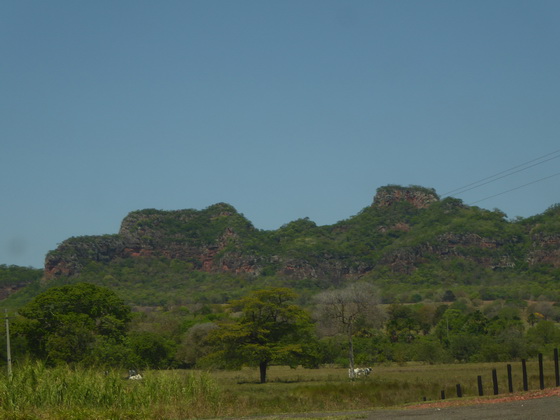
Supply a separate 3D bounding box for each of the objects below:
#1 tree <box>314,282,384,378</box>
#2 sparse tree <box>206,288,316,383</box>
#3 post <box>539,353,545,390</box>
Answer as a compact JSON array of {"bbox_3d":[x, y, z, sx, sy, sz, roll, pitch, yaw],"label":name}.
[{"bbox_3d":[8.368,14.569,224.000,8.300,11.500,8.200,-2,-4,0],"label":"tree"},{"bbox_3d":[-2.188,14.841,220.000,12.800,11.100,12.300,-2,-4,0],"label":"sparse tree"},{"bbox_3d":[8.153,5.051,58.000,0.125,1.240,0.125,-3,-4,0],"label":"post"}]

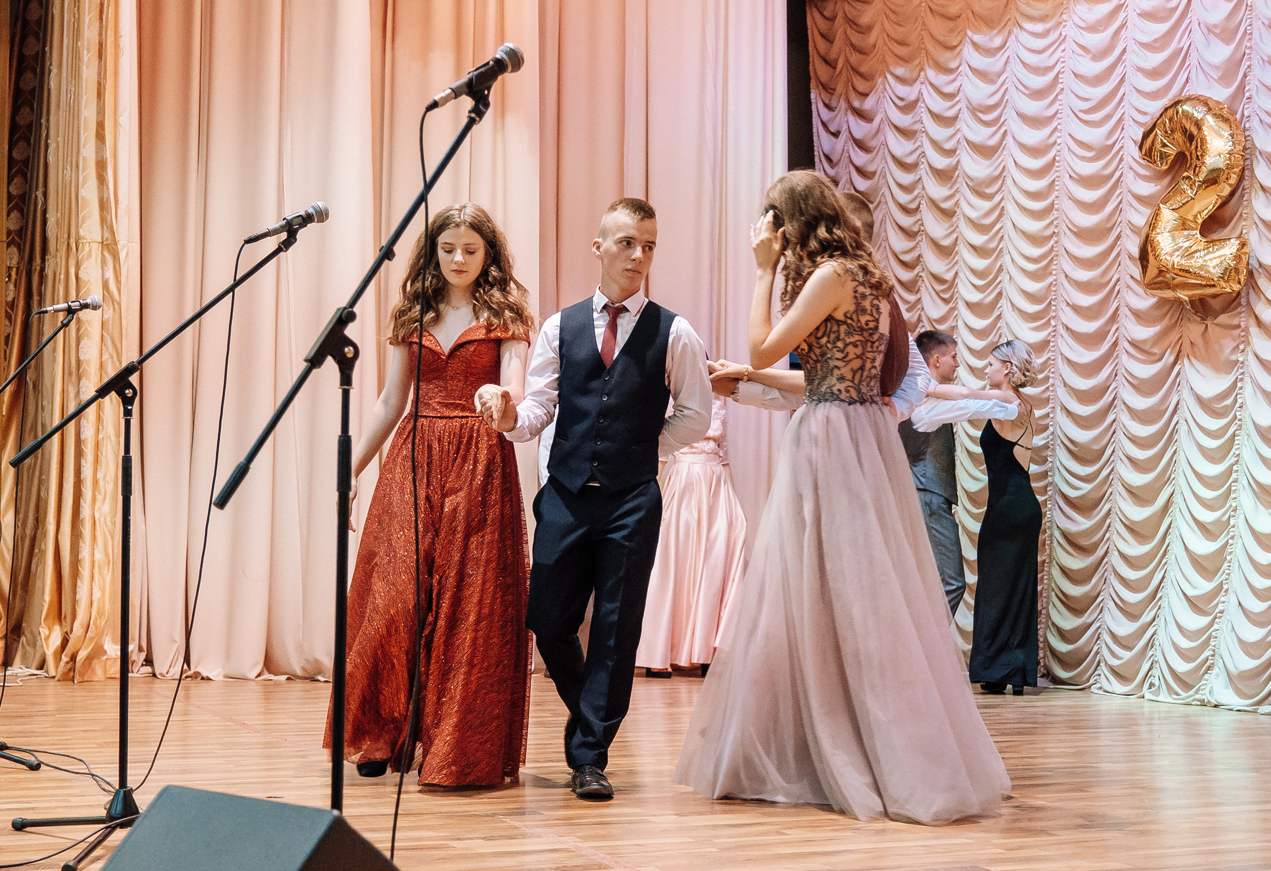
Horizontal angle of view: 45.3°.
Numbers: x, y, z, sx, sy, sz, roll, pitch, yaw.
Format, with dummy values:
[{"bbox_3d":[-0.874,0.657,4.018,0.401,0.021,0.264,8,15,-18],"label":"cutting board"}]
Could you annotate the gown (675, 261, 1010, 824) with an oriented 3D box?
[{"bbox_3d":[0.597,0.125,4.448,0.970,1.810,0.920,-2,-3,27],"label":"gown"}]

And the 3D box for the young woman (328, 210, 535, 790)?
[{"bbox_3d":[-0.640,0.160,4.757,0.640,1.780,0.660,0,-3,6],"label":"young woman"}]

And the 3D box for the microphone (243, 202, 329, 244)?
[{"bbox_3d":[-0.871,-0.521,3.810,0.223,0.053,0.053,-24,6,-20],"label":"microphone"}]

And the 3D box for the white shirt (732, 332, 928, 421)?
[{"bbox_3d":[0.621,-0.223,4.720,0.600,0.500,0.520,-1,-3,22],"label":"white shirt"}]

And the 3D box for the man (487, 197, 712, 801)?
[{"bbox_3d":[-0.110,0.154,4.577,0.660,1.770,0.520,-1,-3,7],"label":"man"}]

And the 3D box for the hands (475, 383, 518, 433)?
[{"bbox_3d":[-0.399,-0.079,4.360,0.125,0.145,0.160,0,-3,6],"label":"hands"}]

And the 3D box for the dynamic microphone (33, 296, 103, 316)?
[{"bbox_3d":[-1.887,-0.423,5.080,0.213,0.053,0.053,-13,3,-26],"label":"dynamic microphone"}]

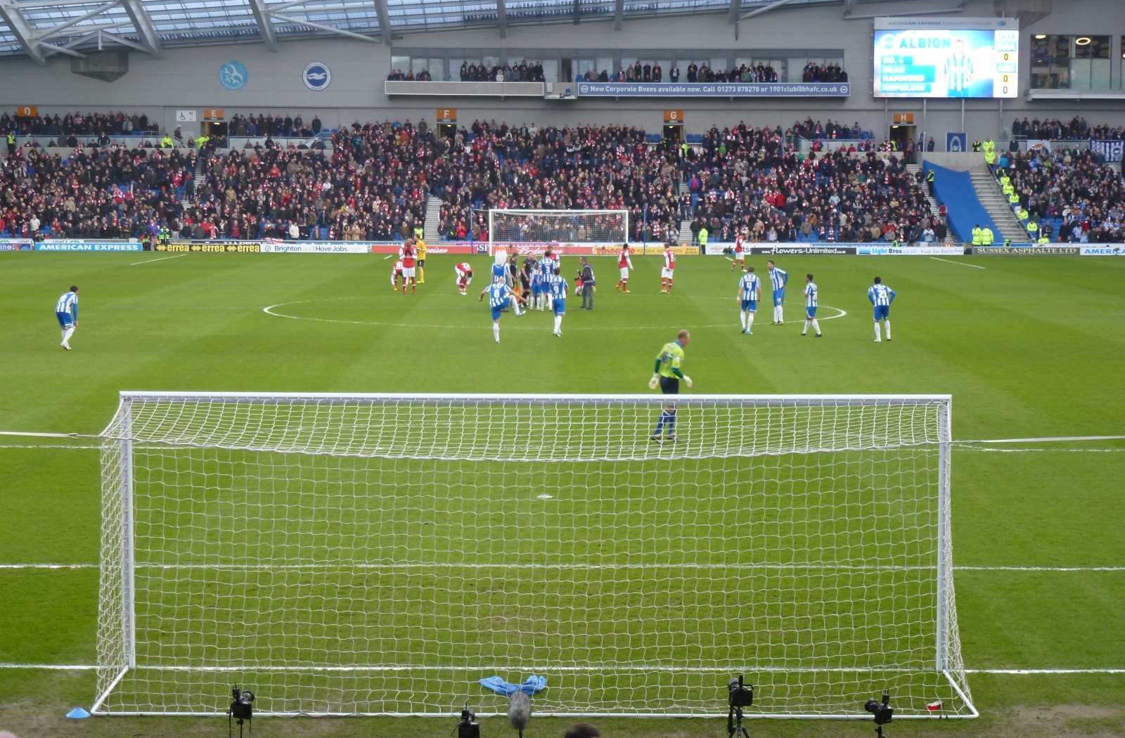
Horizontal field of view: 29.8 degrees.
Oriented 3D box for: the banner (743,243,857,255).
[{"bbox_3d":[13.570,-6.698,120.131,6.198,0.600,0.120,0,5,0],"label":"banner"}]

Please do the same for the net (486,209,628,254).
[{"bbox_3d":[-0.192,-7.412,115.300,7.560,2.520,1.700,0,5,0],"label":"net"}]

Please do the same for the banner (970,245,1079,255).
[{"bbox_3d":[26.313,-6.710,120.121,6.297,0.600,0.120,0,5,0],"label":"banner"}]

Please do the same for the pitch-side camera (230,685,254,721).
[{"bbox_3d":[-2.482,2.611,16.410,0.160,0.230,0.190,2,13,14],"label":"pitch-side camera"}]

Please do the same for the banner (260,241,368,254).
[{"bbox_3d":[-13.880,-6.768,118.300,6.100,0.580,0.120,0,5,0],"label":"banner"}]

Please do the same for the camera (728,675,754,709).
[{"bbox_3d":[1.354,2.461,16.030,0.170,0.230,0.250,-1,14,-17],"label":"camera"}]

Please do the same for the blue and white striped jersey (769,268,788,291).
[{"bbox_3d":[6.258,-2.587,61.264,0.380,0.700,0.520,-5,8,-45],"label":"blue and white striped jersey"}]

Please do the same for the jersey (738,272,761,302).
[{"bbox_3d":[5.122,-2.242,57.933,0.580,0.750,0.320,0,5,0],"label":"jersey"}]

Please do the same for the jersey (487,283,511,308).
[{"bbox_3d":[-1.660,-1.899,54.656,0.640,0.660,0.360,0,5,3],"label":"jersey"}]

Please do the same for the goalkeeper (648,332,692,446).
[{"bbox_3d":[1.783,0.278,35.221,0.520,1.840,0.640,-4,7,-40],"label":"goalkeeper"}]

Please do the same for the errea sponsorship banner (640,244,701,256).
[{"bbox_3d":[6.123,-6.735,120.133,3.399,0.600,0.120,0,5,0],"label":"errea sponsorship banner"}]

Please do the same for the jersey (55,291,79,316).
[{"bbox_3d":[-12.484,-1.653,53.200,0.380,0.640,0.500,20,-6,-32],"label":"jersey"}]

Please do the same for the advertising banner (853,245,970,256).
[{"bbox_3d":[19.499,-6.624,118.200,6.150,0.550,0.120,0,5,0],"label":"advertising banner"}]

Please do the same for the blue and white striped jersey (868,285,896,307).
[{"bbox_3d":[8.560,-1.978,56.600,0.660,0.600,0.340,0,5,-6],"label":"blue and white striped jersey"}]

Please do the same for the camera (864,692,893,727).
[{"bbox_3d":[2.519,2.712,16.820,0.170,0.220,0.240,-4,15,-40],"label":"camera"}]

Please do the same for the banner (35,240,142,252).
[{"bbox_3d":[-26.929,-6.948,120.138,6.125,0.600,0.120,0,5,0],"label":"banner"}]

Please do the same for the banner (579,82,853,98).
[{"bbox_3d":[9.562,-17.673,134.000,17.200,0.980,0.150,0,5,0],"label":"banner"}]

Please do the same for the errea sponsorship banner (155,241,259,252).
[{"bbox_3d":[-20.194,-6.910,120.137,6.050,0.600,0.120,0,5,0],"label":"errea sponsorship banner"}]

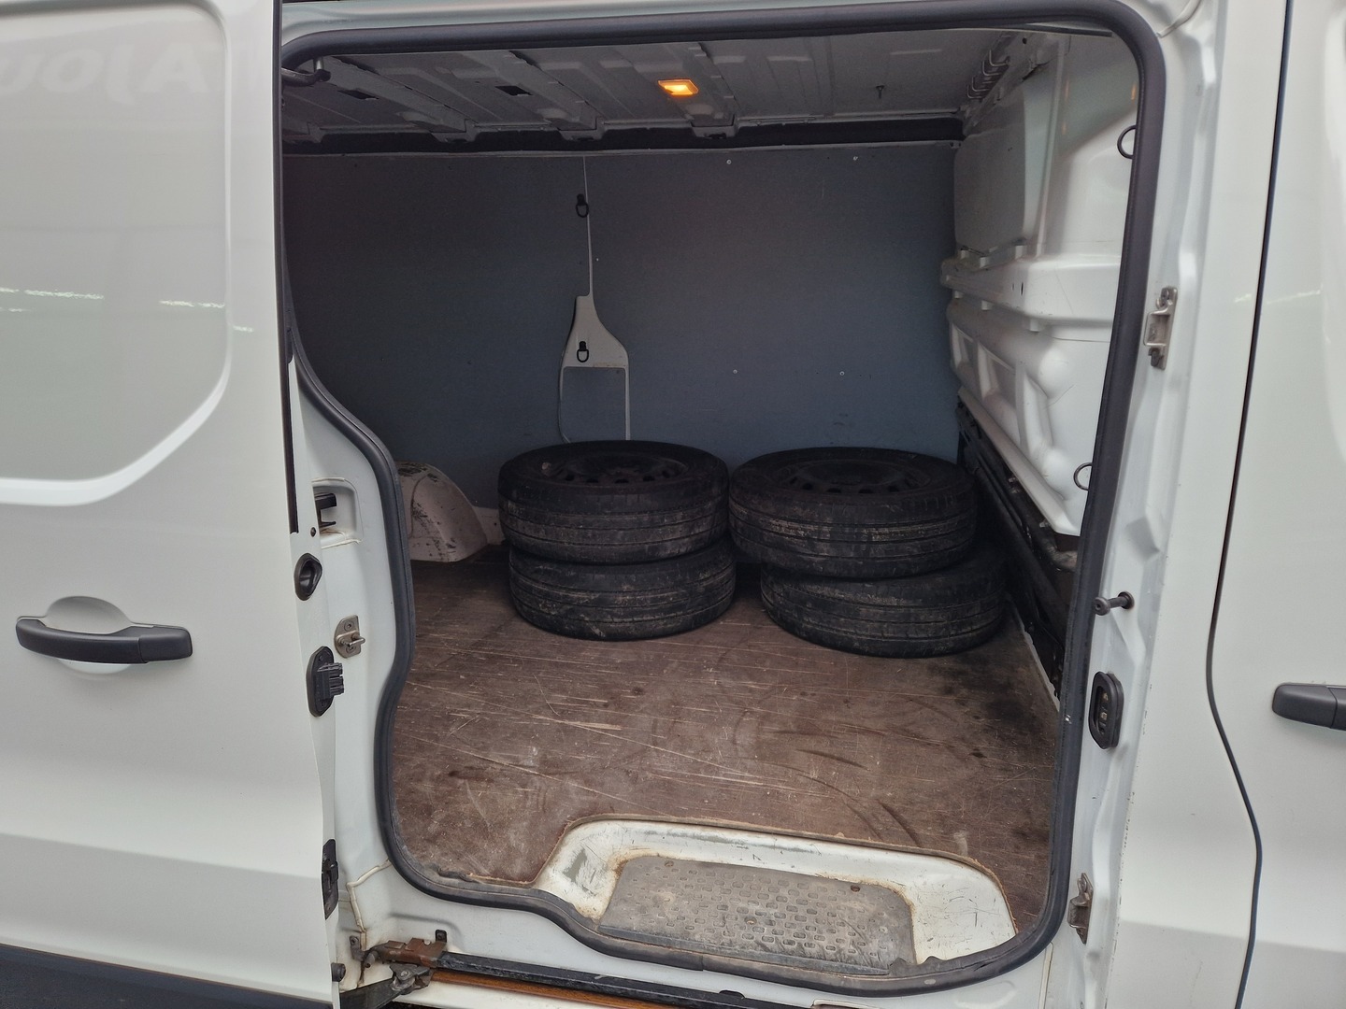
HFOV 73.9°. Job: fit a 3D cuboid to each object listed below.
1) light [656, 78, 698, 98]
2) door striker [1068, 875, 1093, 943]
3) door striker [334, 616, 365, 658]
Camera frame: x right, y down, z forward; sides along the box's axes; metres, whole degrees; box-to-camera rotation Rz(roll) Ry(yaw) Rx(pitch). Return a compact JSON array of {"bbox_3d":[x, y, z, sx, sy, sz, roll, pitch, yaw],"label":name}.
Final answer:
[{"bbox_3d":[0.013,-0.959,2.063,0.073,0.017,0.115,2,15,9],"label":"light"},{"bbox_3d":[0.536,0.538,1.191,0.023,0.087,0.035,1,15,2],"label":"door striker"},{"bbox_3d":[-0.455,0.191,1.272,0.027,0.058,0.040,10,18,34],"label":"door striker"}]

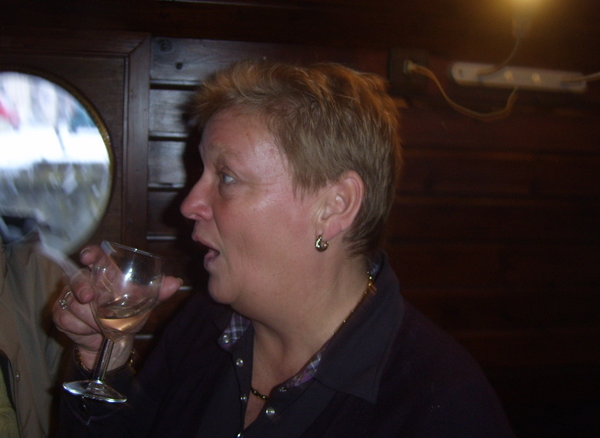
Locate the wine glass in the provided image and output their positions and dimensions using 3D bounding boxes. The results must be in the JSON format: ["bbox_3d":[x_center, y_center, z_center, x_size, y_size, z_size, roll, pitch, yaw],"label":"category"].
[{"bbox_3d":[-0.183,0.102,0.655,0.070,0.144,0.070,14,-8,0],"label":"wine glass"}]

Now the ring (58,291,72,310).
[{"bbox_3d":[-0.233,0.082,0.660,0.007,0.021,0.021,19,0,24],"label":"ring"}]

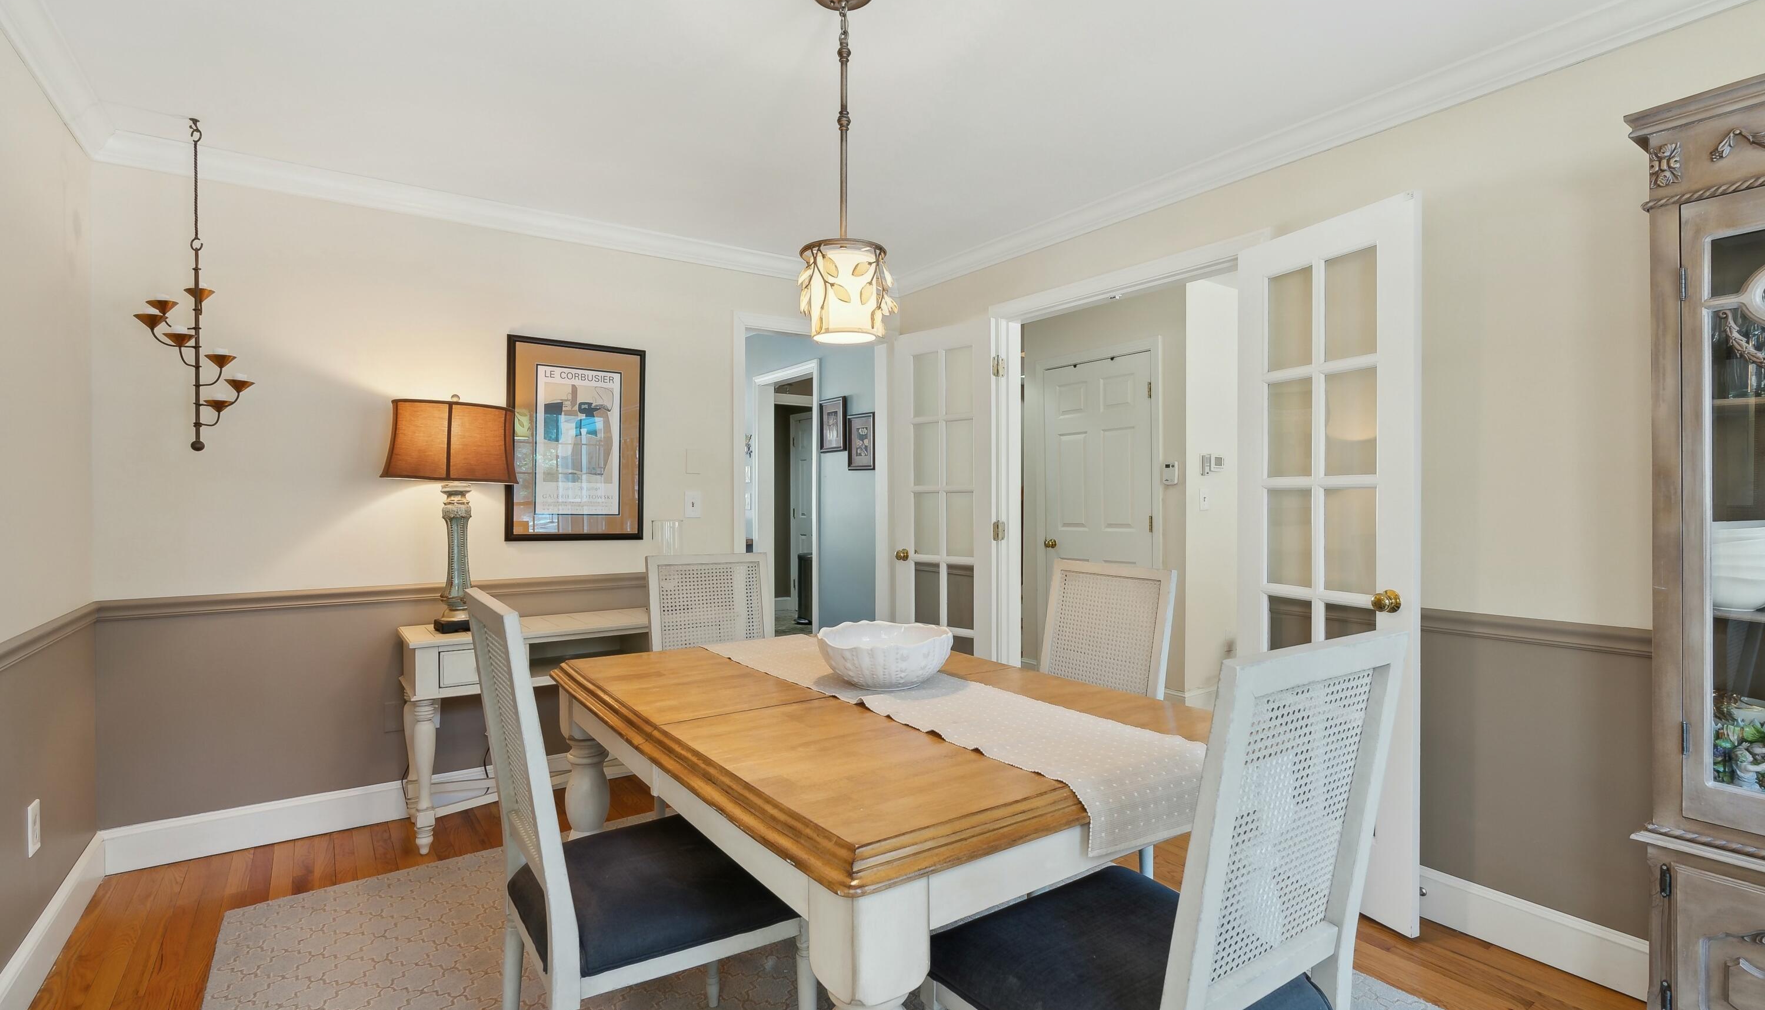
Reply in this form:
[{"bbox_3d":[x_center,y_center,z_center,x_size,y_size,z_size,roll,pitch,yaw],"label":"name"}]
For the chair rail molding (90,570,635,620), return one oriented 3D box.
[{"bbox_3d":[-1.628,0.342,3.154,2.200,0.068,0.025,-1,1,-35],"label":"chair rail molding"}]

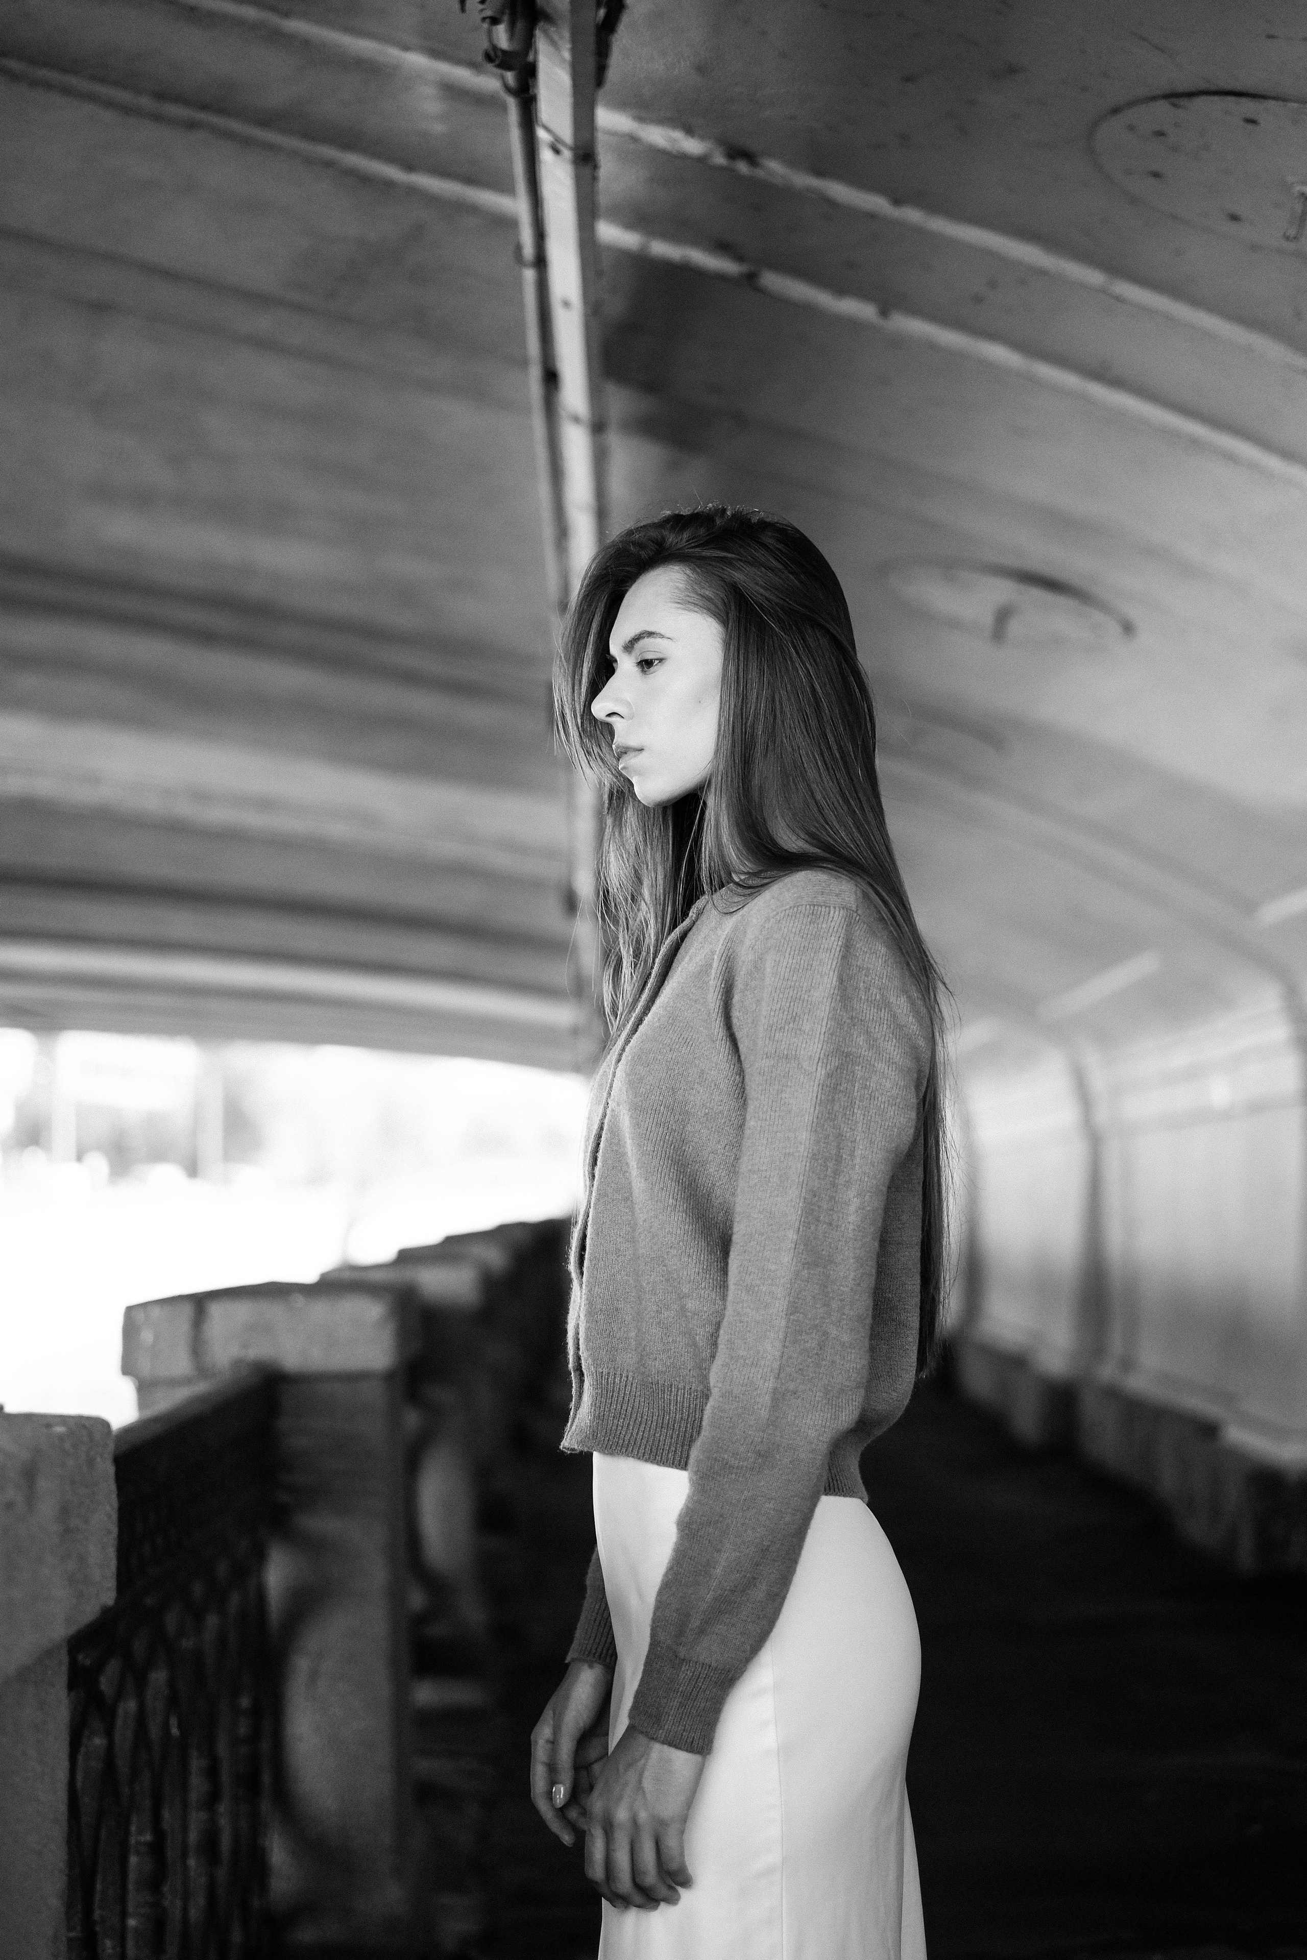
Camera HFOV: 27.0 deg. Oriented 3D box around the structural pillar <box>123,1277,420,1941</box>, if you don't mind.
[{"bbox_3d":[-0.640,1.058,4.635,0.435,1.080,0.500,-1,-5,-1],"label":"structural pillar"}]

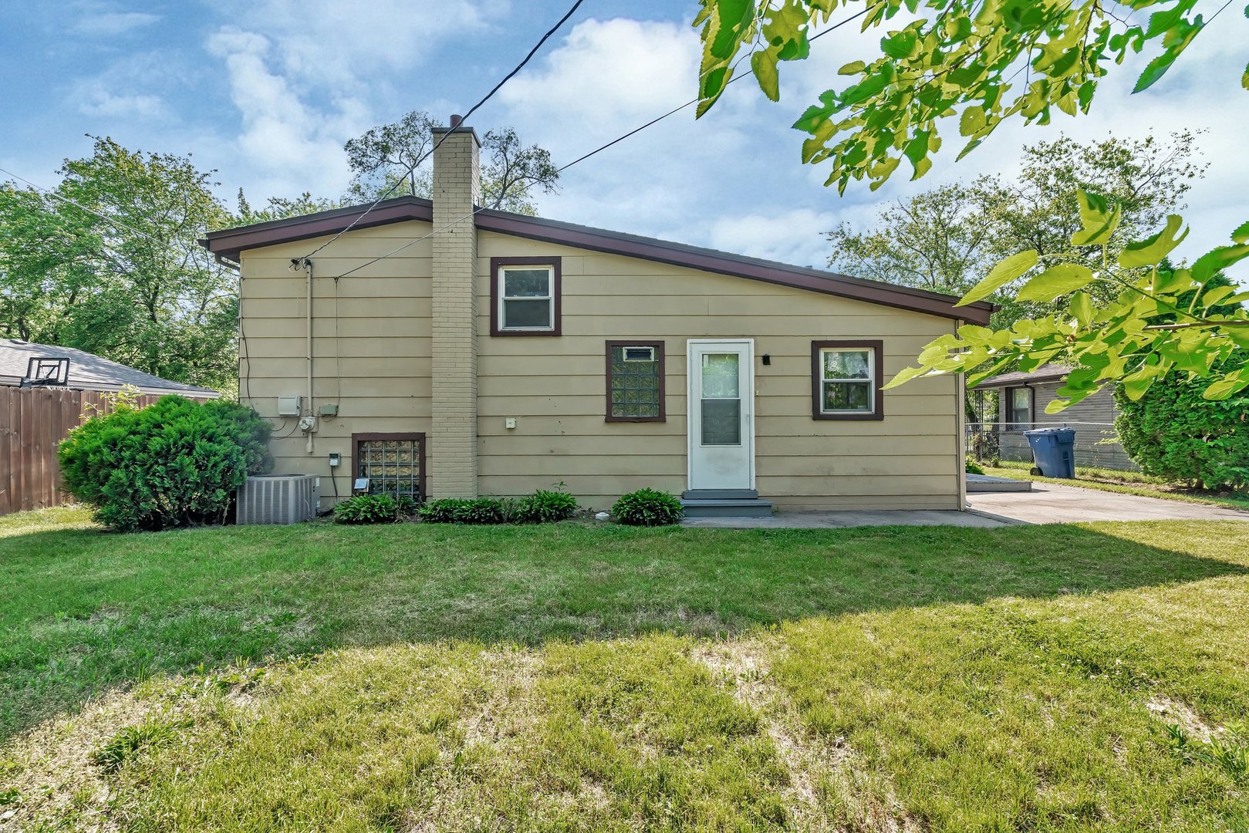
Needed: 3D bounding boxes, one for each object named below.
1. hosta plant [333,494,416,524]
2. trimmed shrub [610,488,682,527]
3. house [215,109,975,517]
[{"bbox_3d":[-3.280,1.162,7.270,1.000,0.340,0.820,0,-1,-1],"label":"hosta plant"},{"bbox_3d":[0.300,1.110,7.120,0.920,0.410,0.860,0,-1,-1],"label":"trimmed shrub"},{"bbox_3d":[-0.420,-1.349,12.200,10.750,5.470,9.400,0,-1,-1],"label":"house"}]

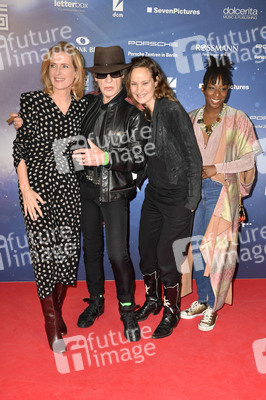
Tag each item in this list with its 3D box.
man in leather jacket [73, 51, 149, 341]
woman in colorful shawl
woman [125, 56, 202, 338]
[{"bbox_3d":[-0.148,-0.011,2.772,0.540,1.780,0.460,7,16,19],"label":"man in leather jacket"},{"bbox_3d":[0.567,-0.026,2.961,0.530,1.740,0.400,10,17,29],"label":"woman in colorful shawl"},{"bbox_3d":[0.180,0.003,2.841,0.490,1.730,0.440,12,18,35],"label":"woman"}]

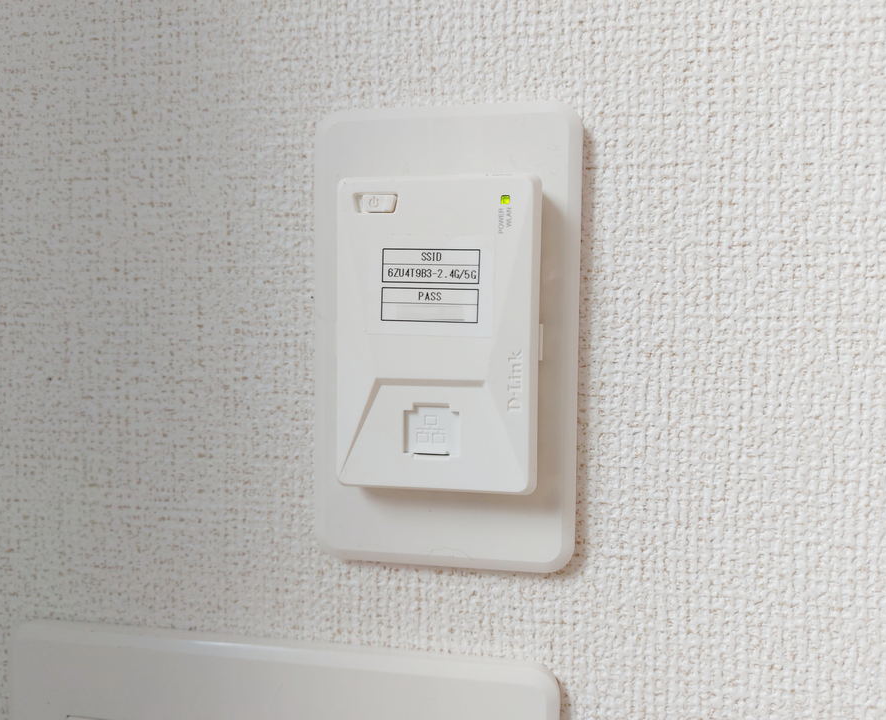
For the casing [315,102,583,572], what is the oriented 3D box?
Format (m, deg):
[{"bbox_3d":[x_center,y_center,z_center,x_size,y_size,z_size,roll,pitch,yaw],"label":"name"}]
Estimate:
[{"bbox_3d":[-0.001,-0.005,0.166,0.070,0.120,0.015,1,3,9],"label":"casing"}]

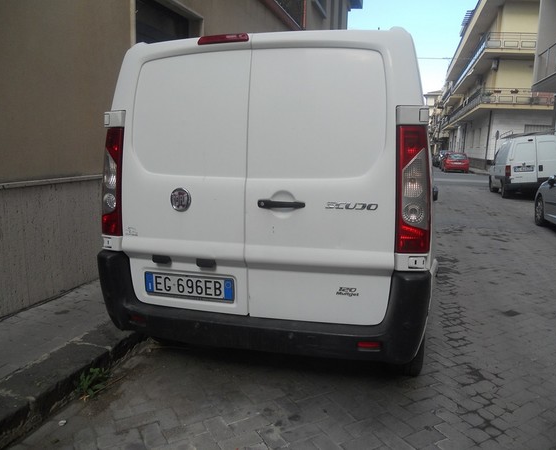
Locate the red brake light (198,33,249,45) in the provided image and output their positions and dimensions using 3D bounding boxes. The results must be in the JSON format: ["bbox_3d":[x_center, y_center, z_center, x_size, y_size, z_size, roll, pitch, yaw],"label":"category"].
[{"bbox_3d":[-0.273,-0.926,2.335,0.280,0.043,0.050,3,10,17],"label":"red brake light"}]

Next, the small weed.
[{"bbox_3d":[-1.110,0.934,2.821,0.170,0.135,0.160,3,10,17],"label":"small weed"}]

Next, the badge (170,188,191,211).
[{"bbox_3d":[-0.506,-0.127,2.436,0.120,0.122,0.018,3,10,17],"label":"badge"}]

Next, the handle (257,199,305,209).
[{"bbox_3d":[0.016,-0.099,2.270,0.240,0.042,0.045,3,10,17],"label":"handle"}]

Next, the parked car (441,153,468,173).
[{"bbox_3d":[13.106,-4.650,34.646,1.720,1.460,4.100,3,10,17],"label":"parked car"}]

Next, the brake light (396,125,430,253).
[{"bbox_3d":[0.616,-0.158,2.126,0.168,0.585,0.110,3,10,17],"label":"brake light"}]

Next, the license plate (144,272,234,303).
[{"bbox_3d":[-0.478,0.328,2.514,0.520,0.112,0.018,3,10,17],"label":"license plate"}]

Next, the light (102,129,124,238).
[{"bbox_3d":[-0.901,-0.236,2.579,0.168,0.585,0.110,3,10,17],"label":"light"}]

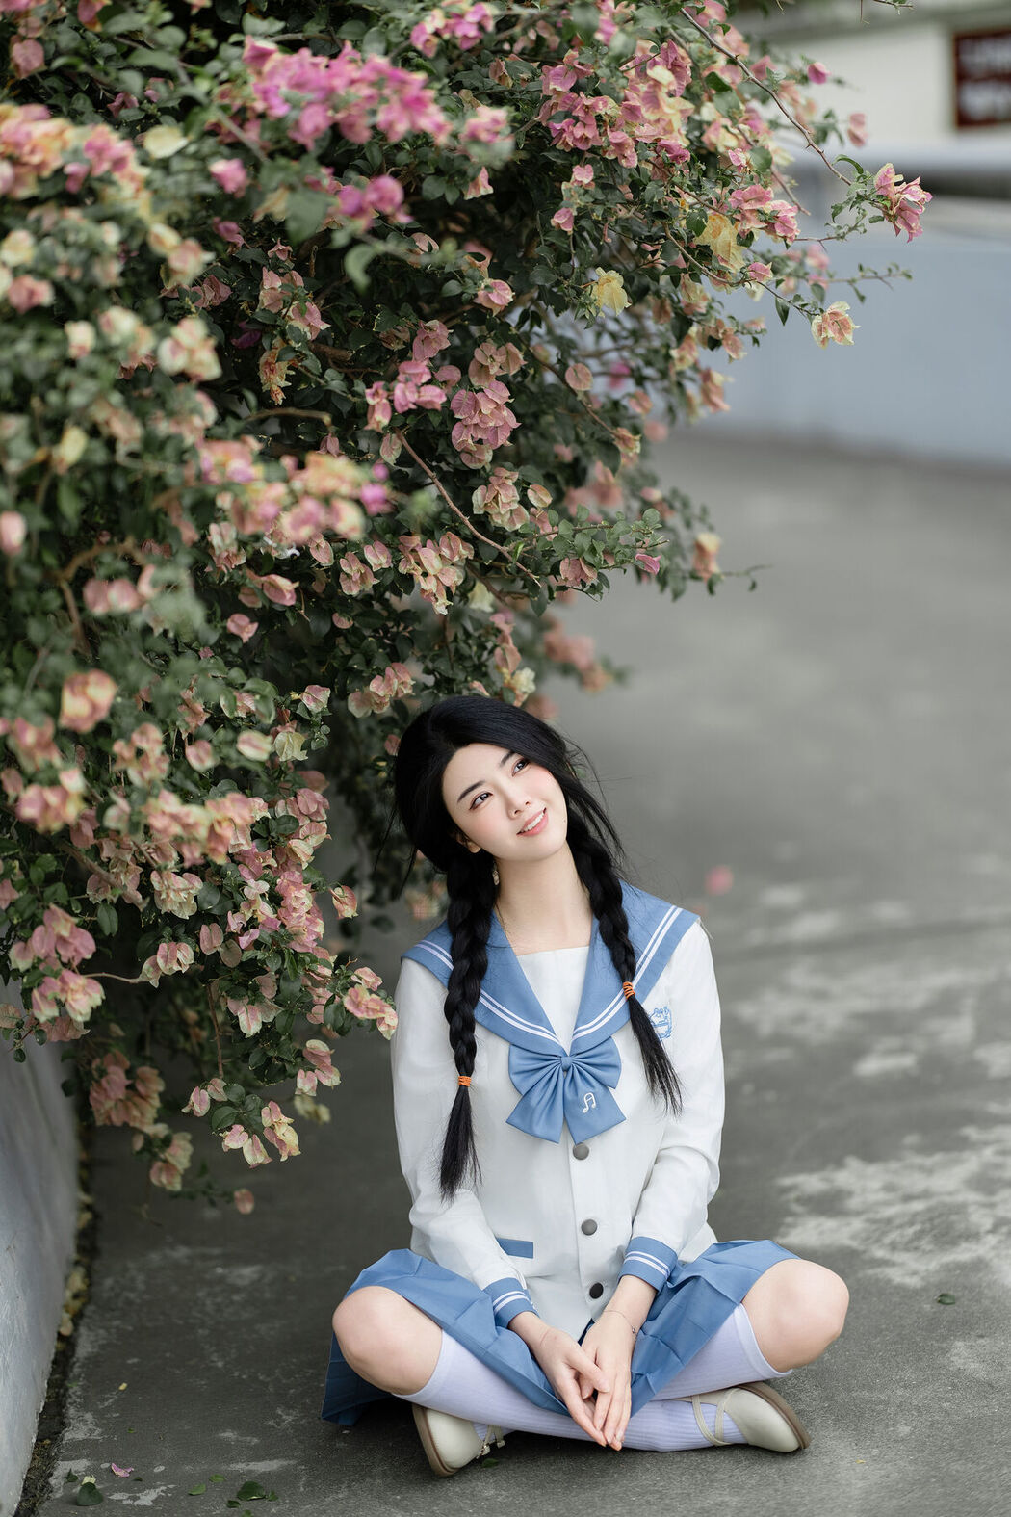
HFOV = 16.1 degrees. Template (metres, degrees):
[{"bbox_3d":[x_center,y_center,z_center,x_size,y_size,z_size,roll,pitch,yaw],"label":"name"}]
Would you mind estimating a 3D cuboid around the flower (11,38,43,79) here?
[{"bbox_3d":[-0.501,-0.733,3.750,0.031,0.043,0.032,-1,8,-10],"label":"flower"}]

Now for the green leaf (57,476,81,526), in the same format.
[{"bbox_3d":[-0.408,-0.240,3.350,0.019,0.043,0.017,-3,9,-20],"label":"green leaf"}]

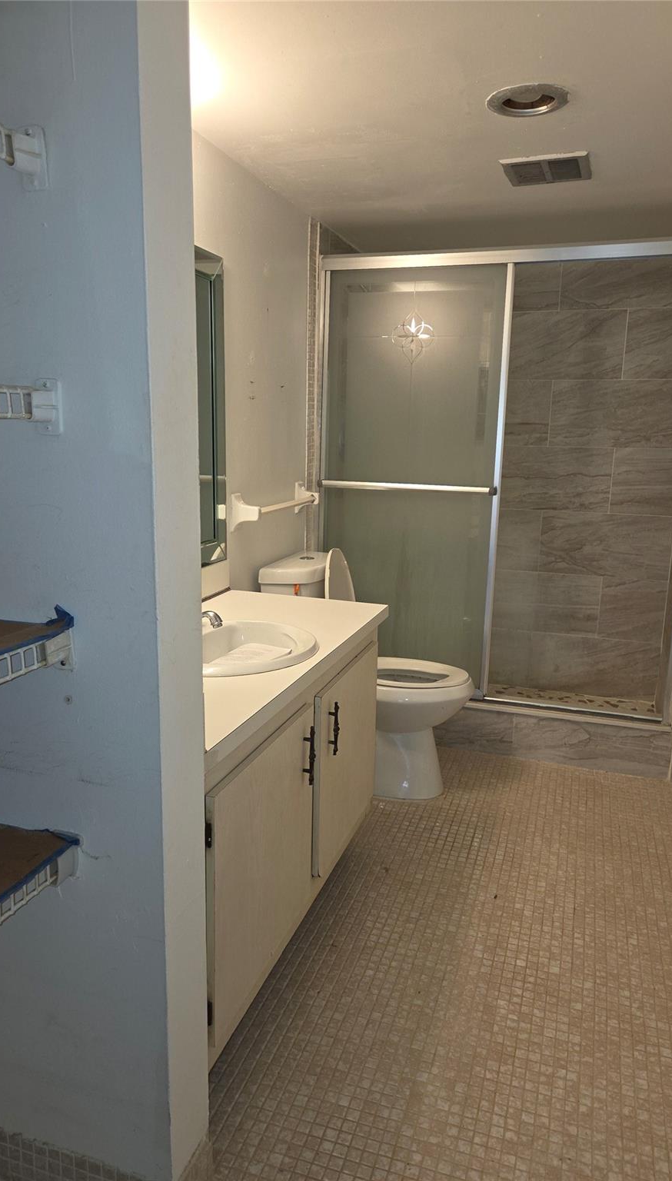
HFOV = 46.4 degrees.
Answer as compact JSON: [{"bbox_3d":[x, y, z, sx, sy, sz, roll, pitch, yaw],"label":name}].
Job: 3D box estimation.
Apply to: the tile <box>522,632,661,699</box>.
[{"bbox_3d":[1.285,0.385,3.912,0.607,0.303,0.012,5,13,18],"label":"tile"}]

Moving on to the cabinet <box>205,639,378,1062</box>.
[{"bbox_3d":[-0.311,0.552,2.127,0.553,0.740,1.222,5,13,18],"label":"cabinet"}]

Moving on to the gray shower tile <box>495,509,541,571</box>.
[{"bbox_3d":[0.726,-0.269,3.965,0.606,0.305,0.015,5,13,18],"label":"gray shower tile"}]

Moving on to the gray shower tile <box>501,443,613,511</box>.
[{"bbox_3d":[1.018,-0.544,3.805,0.606,0.305,0.015,5,13,18],"label":"gray shower tile"}]

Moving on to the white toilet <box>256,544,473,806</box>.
[{"bbox_3d":[0.131,0.283,2.958,0.757,0.860,0.410,5,13,18],"label":"white toilet"}]

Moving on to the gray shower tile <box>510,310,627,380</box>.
[{"bbox_3d":[1.054,-1.149,3.678,0.575,0.303,0.012,5,13,18],"label":"gray shower tile"}]

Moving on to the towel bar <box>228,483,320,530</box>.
[{"bbox_3d":[-0.201,-0.318,2.909,0.088,0.125,0.660,5,13,18],"label":"towel bar"}]

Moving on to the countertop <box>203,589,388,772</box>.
[{"bbox_3d":[-0.293,0.163,2.005,0.550,0.043,1.235,5,13,18],"label":"countertop"}]

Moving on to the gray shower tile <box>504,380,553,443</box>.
[{"bbox_3d":[0.737,-0.871,3.834,0.606,0.305,0.015,5,13,18],"label":"gray shower tile"}]

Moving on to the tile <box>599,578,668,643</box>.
[{"bbox_3d":[1.436,0.099,3.801,0.301,0.303,0.012,5,13,18],"label":"tile"}]

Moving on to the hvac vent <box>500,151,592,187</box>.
[{"bbox_3d":[0.659,-1.317,2.453,0.265,0.023,0.250,5,13,18],"label":"hvac vent"}]

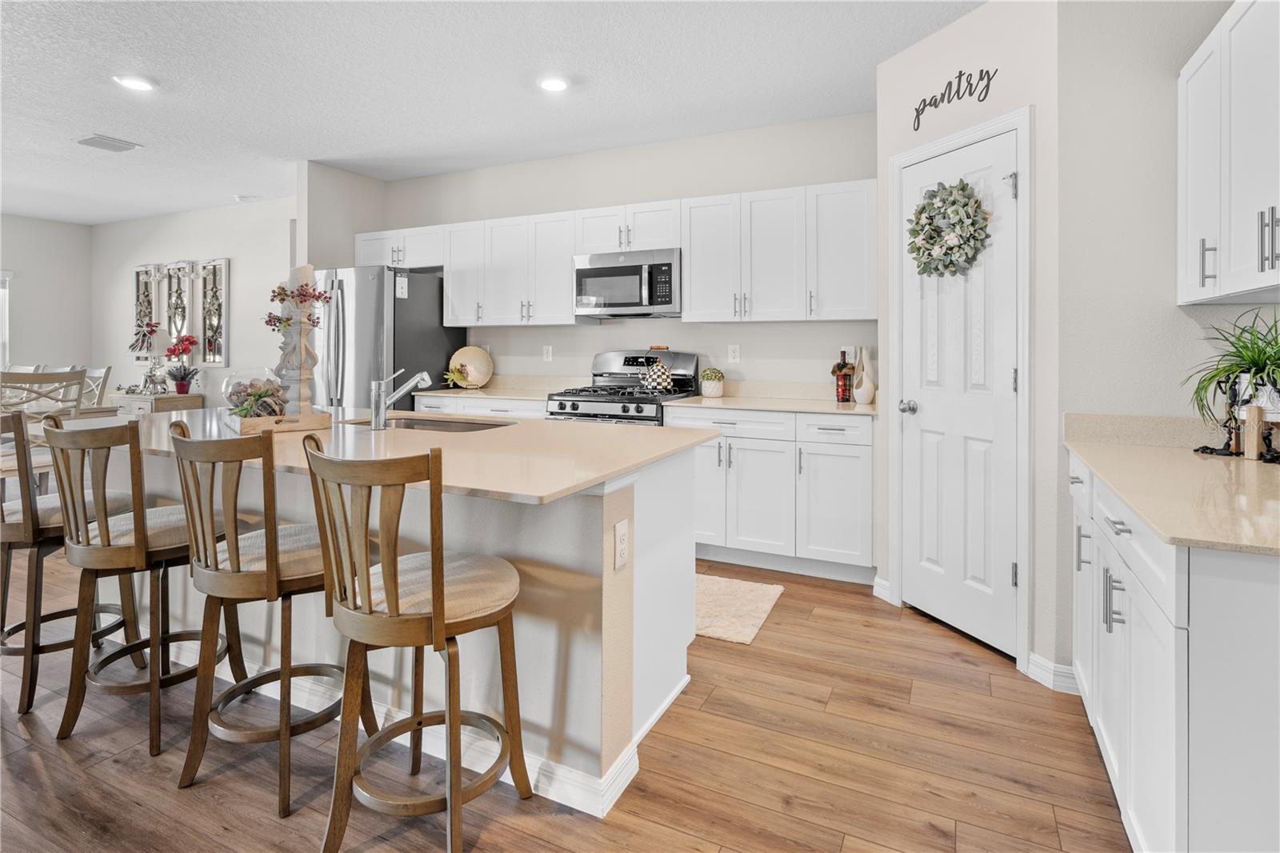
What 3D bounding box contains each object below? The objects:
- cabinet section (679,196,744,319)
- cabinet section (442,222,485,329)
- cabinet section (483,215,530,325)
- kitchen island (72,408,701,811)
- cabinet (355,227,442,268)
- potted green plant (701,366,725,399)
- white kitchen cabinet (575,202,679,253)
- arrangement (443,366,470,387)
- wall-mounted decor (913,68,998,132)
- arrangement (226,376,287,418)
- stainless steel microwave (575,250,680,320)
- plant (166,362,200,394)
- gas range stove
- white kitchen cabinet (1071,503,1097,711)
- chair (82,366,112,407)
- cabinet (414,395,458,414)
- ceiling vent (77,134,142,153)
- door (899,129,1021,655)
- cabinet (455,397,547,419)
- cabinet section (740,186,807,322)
[{"bbox_3d":[0.498,-1.022,3.980,0.385,0.750,0.335,2,4,27],"label":"cabinet section"},{"bbox_3d":[-1.229,-1.136,4.863,0.378,0.765,0.327,2,5,25],"label":"cabinet section"},{"bbox_3d":[-0.884,-1.117,4.701,0.383,0.765,0.327,2,5,25],"label":"cabinet section"},{"bbox_3d":[-1.143,0.465,2.480,2.655,0.905,1.255,2,5,25],"label":"kitchen island"},{"bbox_3d":[-1.814,-1.391,5.148,0.940,0.300,0.335,2,4,27],"label":"cabinet"},{"bbox_3d":[0.468,-0.287,4.133,0.155,0.205,0.155,0,5,0],"label":"potted green plant"},{"bbox_3d":[-0.018,-1.301,4.295,0.758,0.297,0.327,2,5,25],"label":"white kitchen cabinet"},{"bbox_3d":[-1.407,-0.383,4.905,0.200,0.170,0.120,2,5,25],"label":"arrangement"},{"bbox_3d":[1.337,-1.408,2.743,0.015,0.150,0.458,-1,4,-20],"label":"wall-mounted decor"},{"bbox_3d":[-1.643,-0.120,2.757,0.270,0.190,0.230,-2,4,-31],"label":"arrangement"},{"bbox_3d":[-0.021,-0.905,4.206,0.765,0.420,0.400,2,4,27],"label":"stainless steel microwave"},{"bbox_3d":[-4.601,-0.484,6.449,0.330,0.330,0.330,2,5,25],"label":"plant"},{"bbox_3d":[-0.095,0.116,4.070,0.770,1.180,0.690,2,4,27],"label":"gas range stove"},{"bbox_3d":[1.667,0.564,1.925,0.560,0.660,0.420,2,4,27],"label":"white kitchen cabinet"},{"bbox_3d":[-4.755,0.037,5.225,0.470,1.050,0.560,2,4,27],"label":"chair"},{"bbox_3d":[-1.298,0.213,4.750,0.386,0.870,0.610,2,5,25],"label":"cabinet"},{"bbox_3d":[-3.714,-1.967,4.462,0.327,0.025,0.307,2,5,25],"label":"ceiling vent"},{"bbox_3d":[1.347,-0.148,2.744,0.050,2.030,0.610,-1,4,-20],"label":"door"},{"bbox_3d":[-0.778,0.216,4.471,0.750,0.860,0.600,2,4,27],"label":"cabinet"},{"bbox_3d":[0.846,-1.018,3.889,0.384,0.765,0.327,2,5,25],"label":"cabinet section"}]

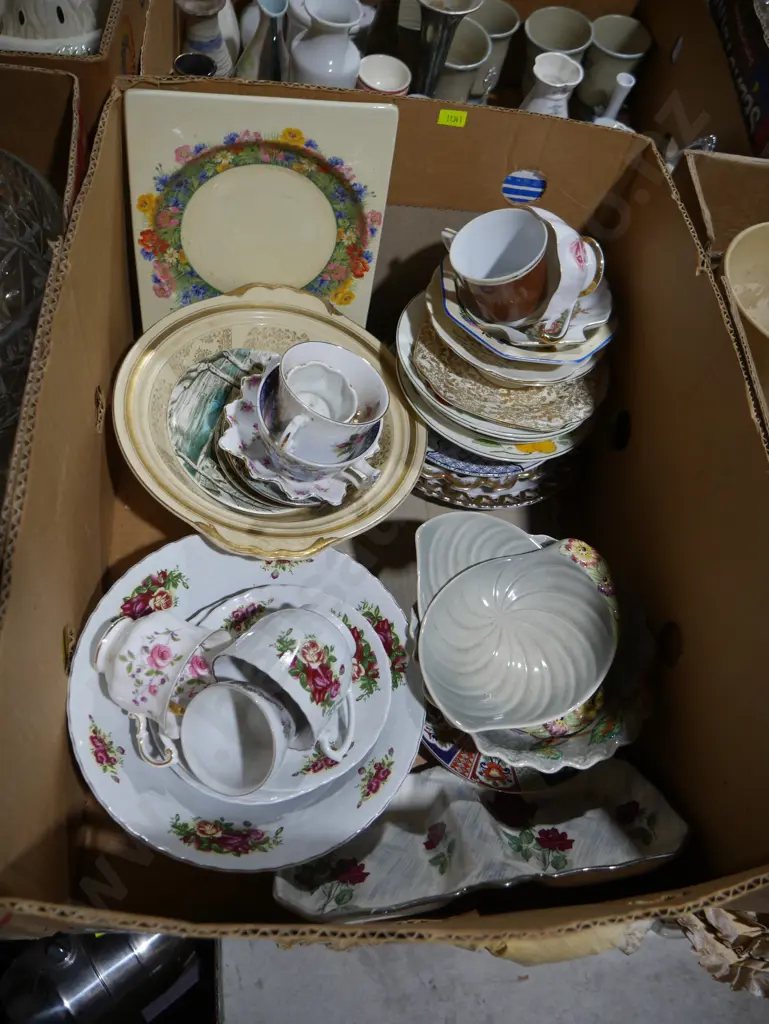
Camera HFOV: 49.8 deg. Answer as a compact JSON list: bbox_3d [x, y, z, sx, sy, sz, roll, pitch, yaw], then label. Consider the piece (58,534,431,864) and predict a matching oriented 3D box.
[{"bbox_3d":[-0.098,0.130,0.616,0.256,0.030,0.256,0,60,-11],"label":"piece"}]

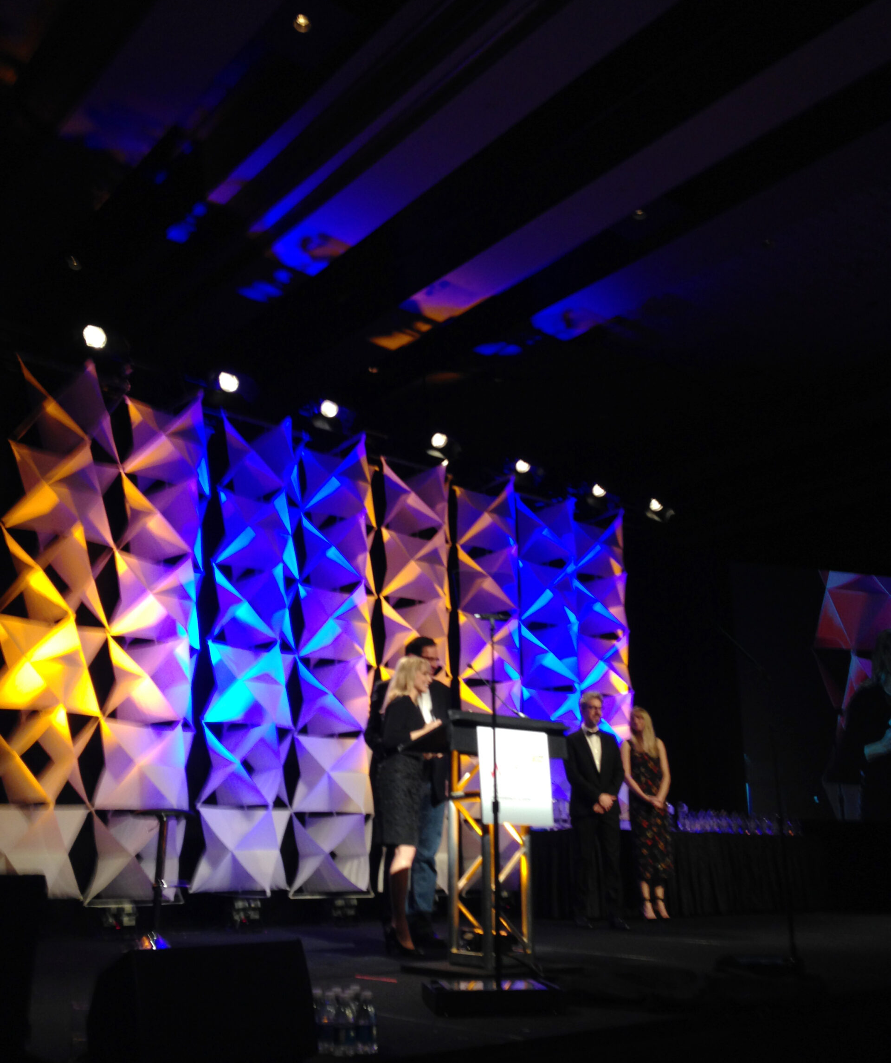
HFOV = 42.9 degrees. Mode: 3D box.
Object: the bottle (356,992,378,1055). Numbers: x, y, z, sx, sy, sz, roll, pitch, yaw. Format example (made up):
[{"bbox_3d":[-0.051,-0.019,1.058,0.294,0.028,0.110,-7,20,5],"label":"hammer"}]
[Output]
[{"bbox_3d":[-0.267,1.674,3.877,0.066,0.200,0.066,0,-14,0],"label":"bottle"}]

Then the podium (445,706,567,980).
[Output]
[{"bbox_3d":[0.260,1.735,6.390,0.840,1.320,0.450,12,-18,-39],"label":"podium"}]

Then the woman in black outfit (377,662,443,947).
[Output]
[{"bbox_3d":[-0.214,1.658,7.003,0.440,1.770,0.460,-8,-16,29],"label":"woman in black outfit"}]

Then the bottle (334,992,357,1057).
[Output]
[{"bbox_3d":[-0.339,1.668,3.854,0.066,0.200,0.066,0,-14,0],"label":"bottle"}]

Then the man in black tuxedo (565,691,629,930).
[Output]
[{"bbox_3d":[1.147,2.113,8.773,0.520,1.760,0.340,6,-15,-22],"label":"man in black tuxedo"}]

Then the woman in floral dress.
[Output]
[{"bbox_3d":[1.665,2.326,9.507,0.440,1.710,0.310,5,-15,-19],"label":"woman in floral dress"}]

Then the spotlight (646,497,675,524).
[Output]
[{"bbox_3d":[2.396,-0.232,12.600,0.280,0.280,0.300,4,8,-15],"label":"spotlight"}]

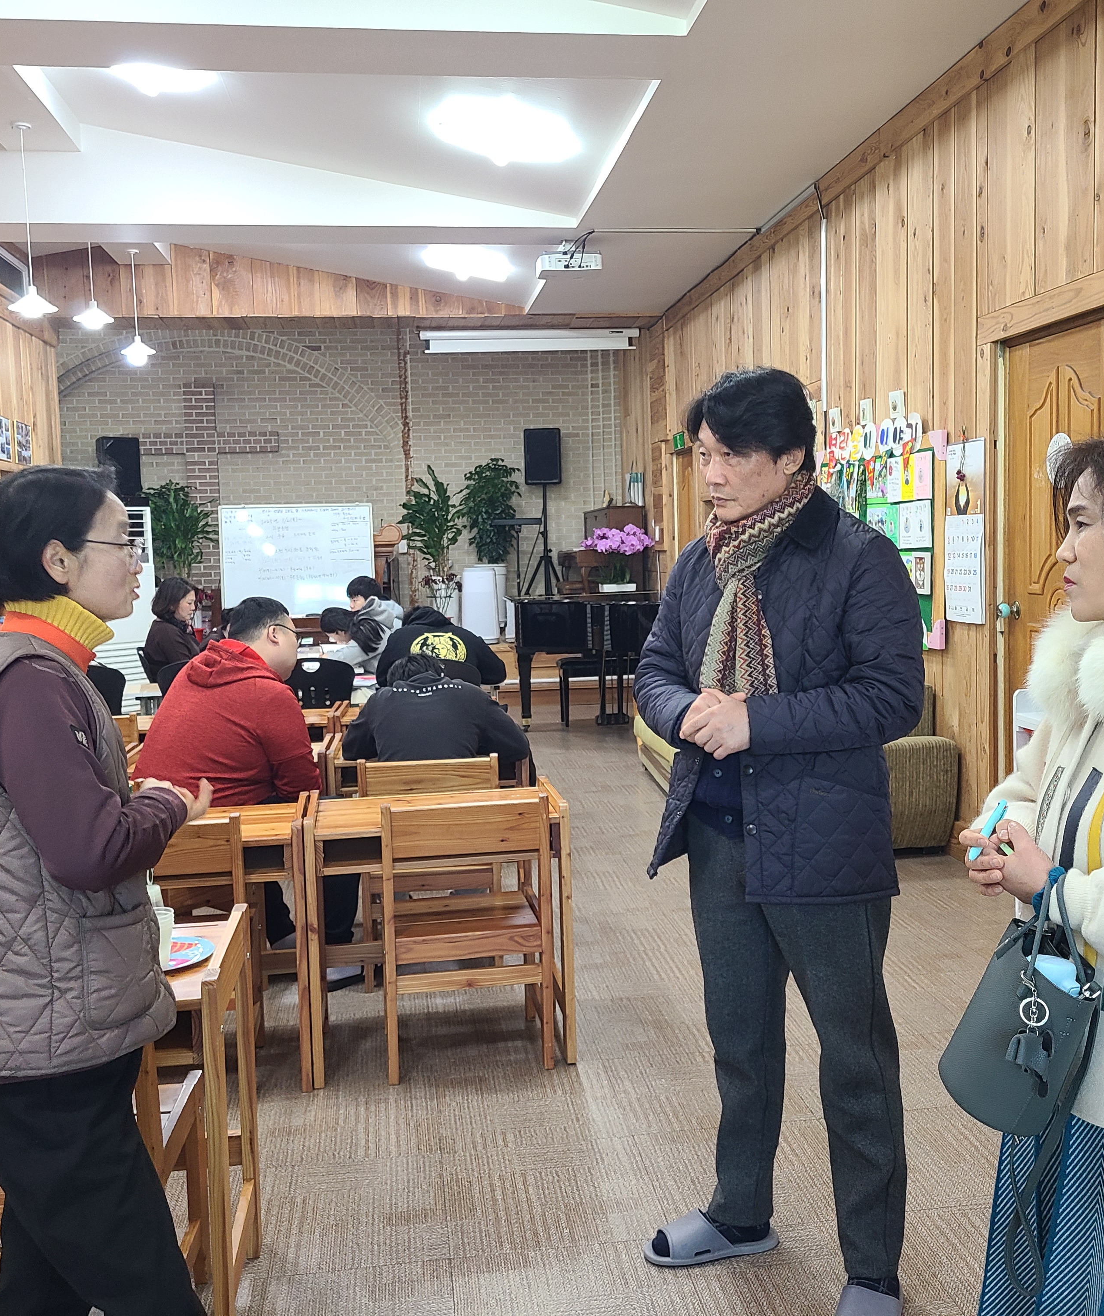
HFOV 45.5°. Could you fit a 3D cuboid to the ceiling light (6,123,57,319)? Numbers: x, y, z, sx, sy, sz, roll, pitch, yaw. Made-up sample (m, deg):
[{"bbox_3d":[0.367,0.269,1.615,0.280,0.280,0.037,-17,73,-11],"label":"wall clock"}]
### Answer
[{"bbox_3d":[-3.012,-2.505,7.559,0.310,1.065,0.310,-2,5,-7],"label":"ceiling light"}]

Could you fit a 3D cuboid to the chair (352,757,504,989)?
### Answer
[{"bbox_3d":[-0.418,0.678,4.418,0.450,0.755,0.430,-2,5,-10],"label":"chair"}]

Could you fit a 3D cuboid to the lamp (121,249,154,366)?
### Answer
[{"bbox_3d":[-3.409,-2.854,10.756,0.300,0.913,0.300,-2,5,-7],"label":"lamp"}]

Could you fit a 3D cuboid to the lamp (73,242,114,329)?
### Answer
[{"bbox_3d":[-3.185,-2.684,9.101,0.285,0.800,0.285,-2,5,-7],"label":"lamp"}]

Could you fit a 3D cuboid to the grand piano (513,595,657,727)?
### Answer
[{"bbox_3d":[0.473,0.068,9.569,1.480,1.020,1.650,-2,5,-7],"label":"grand piano"}]

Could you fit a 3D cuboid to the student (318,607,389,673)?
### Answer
[{"bbox_3d":[-1.227,0.201,8.561,0.700,1.093,0.480,-2,5,-2],"label":"student"}]

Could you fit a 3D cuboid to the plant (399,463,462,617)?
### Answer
[{"bbox_3d":[-1.150,-0.965,12.518,0.620,1.712,0.600,-2,5,-7],"label":"plant"}]

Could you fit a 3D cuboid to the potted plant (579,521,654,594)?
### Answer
[{"bbox_3d":[0.560,-0.865,11.326,0.620,0.611,0.420,-2,5,-7],"label":"potted plant"}]

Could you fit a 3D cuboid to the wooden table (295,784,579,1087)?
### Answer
[{"bbox_3d":[-0.335,0.772,3.832,0.725,0.745,0.480,-2,5,-9],"label":"wooden table"}]

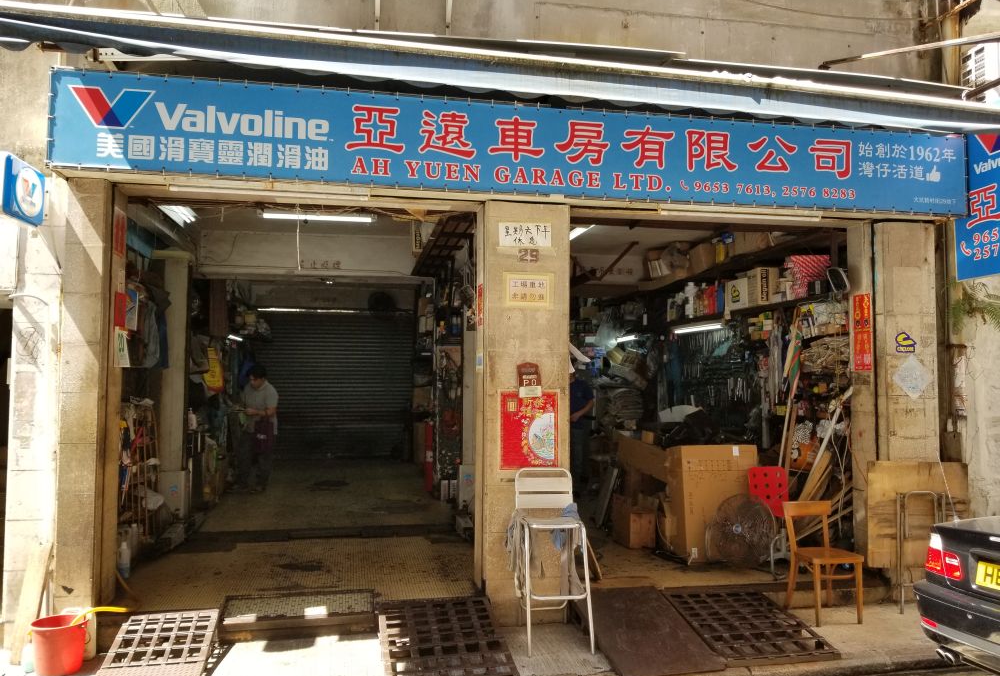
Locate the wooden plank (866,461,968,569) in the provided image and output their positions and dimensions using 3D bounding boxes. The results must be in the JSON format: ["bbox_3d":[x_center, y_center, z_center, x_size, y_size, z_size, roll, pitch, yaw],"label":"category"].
[{"bbox_3d":[2.995,1.273,5.388,0.740,0.750,0.040,0,-3,-4],"label":"wooden plank"}]

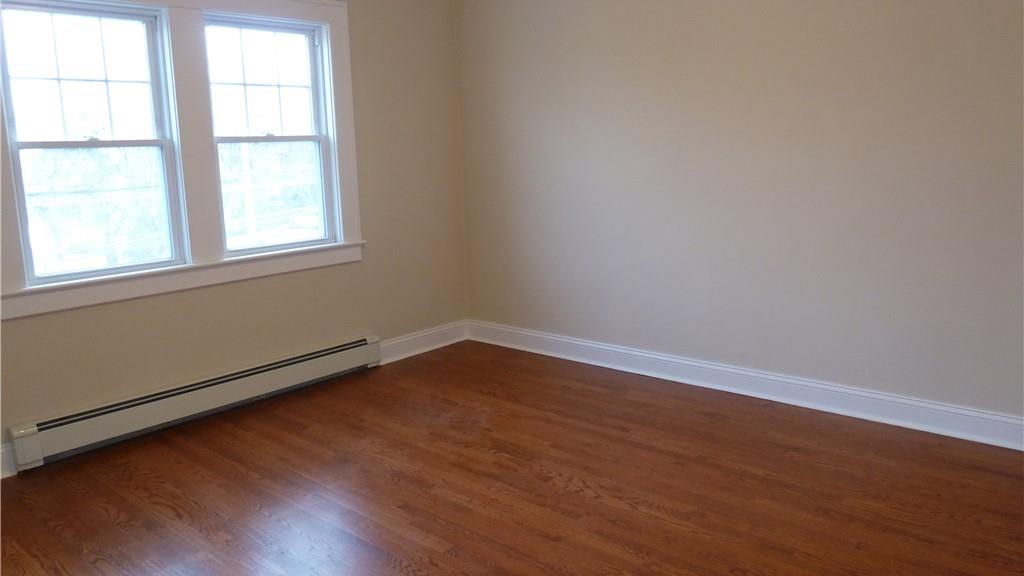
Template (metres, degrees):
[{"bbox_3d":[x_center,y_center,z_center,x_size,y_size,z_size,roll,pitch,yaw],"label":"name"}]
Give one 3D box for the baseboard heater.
[{"bbox_3d":[-1.477,0.541,3.854,0.073,0.173,1.940,7,14,40],"label":"baseboard heater"}]

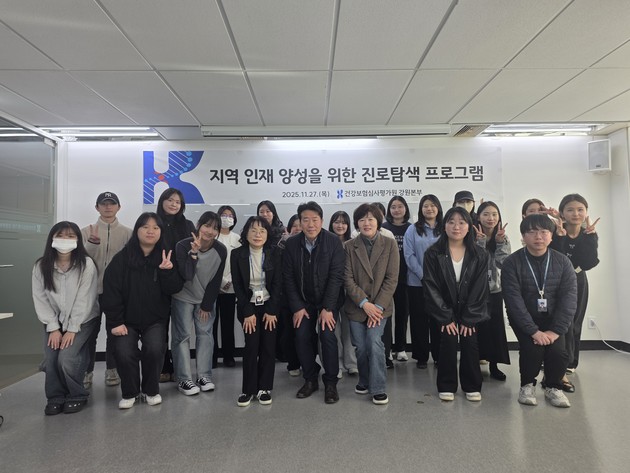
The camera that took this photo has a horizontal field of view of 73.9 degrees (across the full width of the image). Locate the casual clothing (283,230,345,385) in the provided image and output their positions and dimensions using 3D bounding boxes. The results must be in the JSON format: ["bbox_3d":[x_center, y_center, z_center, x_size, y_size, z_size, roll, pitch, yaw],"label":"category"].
[{"bbox_3d":[-0.012,0.568,3.404,0.495,1.219,0.560,0,-3,0],"label":"casual clothing"}]

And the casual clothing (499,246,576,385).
[{"bbox_3d":[1.726,0.621,3.220,0.560,1.090,0.520,-2,-3,17],"label":"casual clothing"}]

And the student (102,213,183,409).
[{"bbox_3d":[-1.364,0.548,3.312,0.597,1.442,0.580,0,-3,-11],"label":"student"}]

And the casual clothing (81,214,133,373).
[{"bbox_3d":[-1.848,0.519,3.730,0.500,1.410,0.340,0,-3,-21],"label":"casual clothing"}]

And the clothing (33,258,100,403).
[{"bbox_3d":[-1.895,0.704,3.194,0.474,1.071,0.550,1,-3,-20],"label":"clothing"}]

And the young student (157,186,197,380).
[{"bbox_3d":[-1.311,0.429,3.867,0.415,1.730,0.340,0,-3,-10],"label":"young student"}]

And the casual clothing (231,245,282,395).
[{"bbox_3d":[-0.454,0.634,3.250,0.410,1.160,0.480,-1,-3,-2],"label":"casual clothing"}]

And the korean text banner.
[{"bbox_3d":[0.084,-0.678,4.670,4.000,0.640,0.020,-1,-3,-1],"label":"korean text banner"}]

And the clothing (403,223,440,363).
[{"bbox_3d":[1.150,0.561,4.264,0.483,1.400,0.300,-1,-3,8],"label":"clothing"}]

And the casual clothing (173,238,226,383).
[{"bbox_3d":[-0.974,0.604,3.530,0.460,1.200,0.500,0,-3,-6],"label":"casual clothing"}]

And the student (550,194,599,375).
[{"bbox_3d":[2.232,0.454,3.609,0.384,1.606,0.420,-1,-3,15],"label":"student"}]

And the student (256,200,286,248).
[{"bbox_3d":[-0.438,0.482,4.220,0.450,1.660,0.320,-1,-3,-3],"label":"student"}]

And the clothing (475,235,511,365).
[{"bbox_3d":[1.645,0.574,3.881,0.333,1.181,0.340,-1,-3,11],"label":"clothing"}]

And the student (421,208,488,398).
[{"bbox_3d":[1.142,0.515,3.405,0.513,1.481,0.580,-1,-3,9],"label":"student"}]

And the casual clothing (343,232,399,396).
[{"bbox_3d":[0.447,0.596,3.310,0.440,1.240,0.500,-1,-3,2],"label":"casual clothing"}]

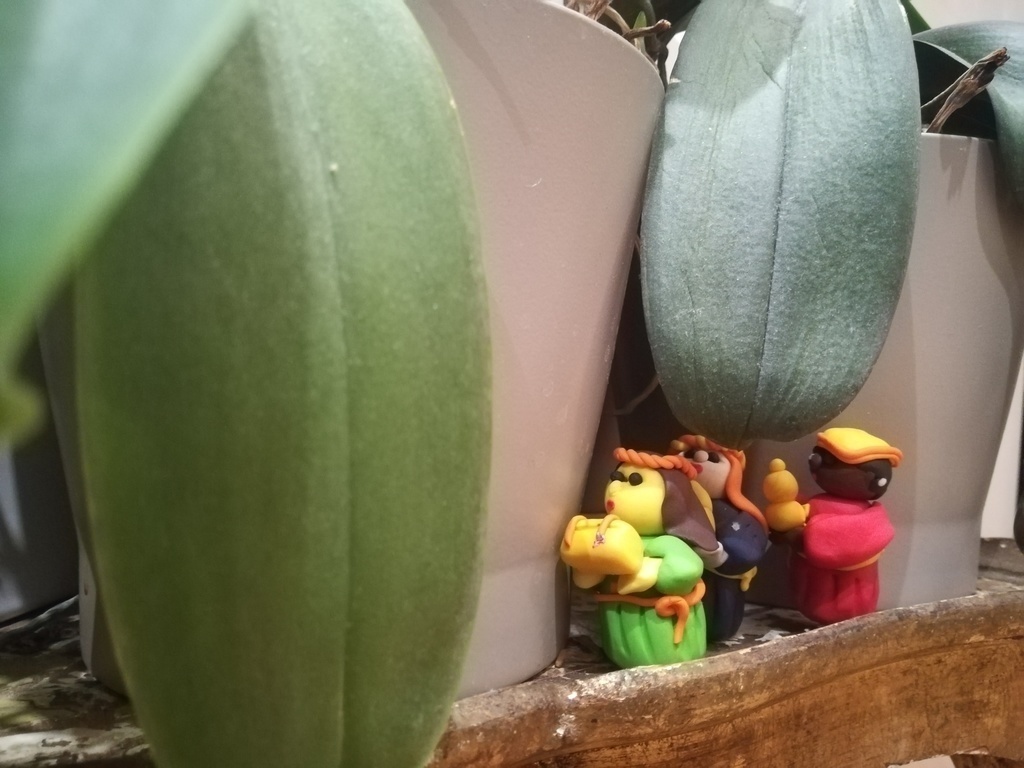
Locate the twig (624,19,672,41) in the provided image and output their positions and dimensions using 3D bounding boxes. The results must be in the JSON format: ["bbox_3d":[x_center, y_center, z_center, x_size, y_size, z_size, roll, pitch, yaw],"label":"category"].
[{"bbox_3d":[0.028,-0.073,0.159,0.013,0.005,0.006,2,1,0],"label":"twig"}]

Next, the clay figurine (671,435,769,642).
[{"bbox_3d":[0.047,0.036,0.184,0.030,0.047,0.027,2,1,26],"label":"clay figurine"}]

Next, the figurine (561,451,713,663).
[{"bbox_3d":[0.029,0.036,0.168,0.029,0.046,0.028,1,1,-30],"label":"figurine"}]

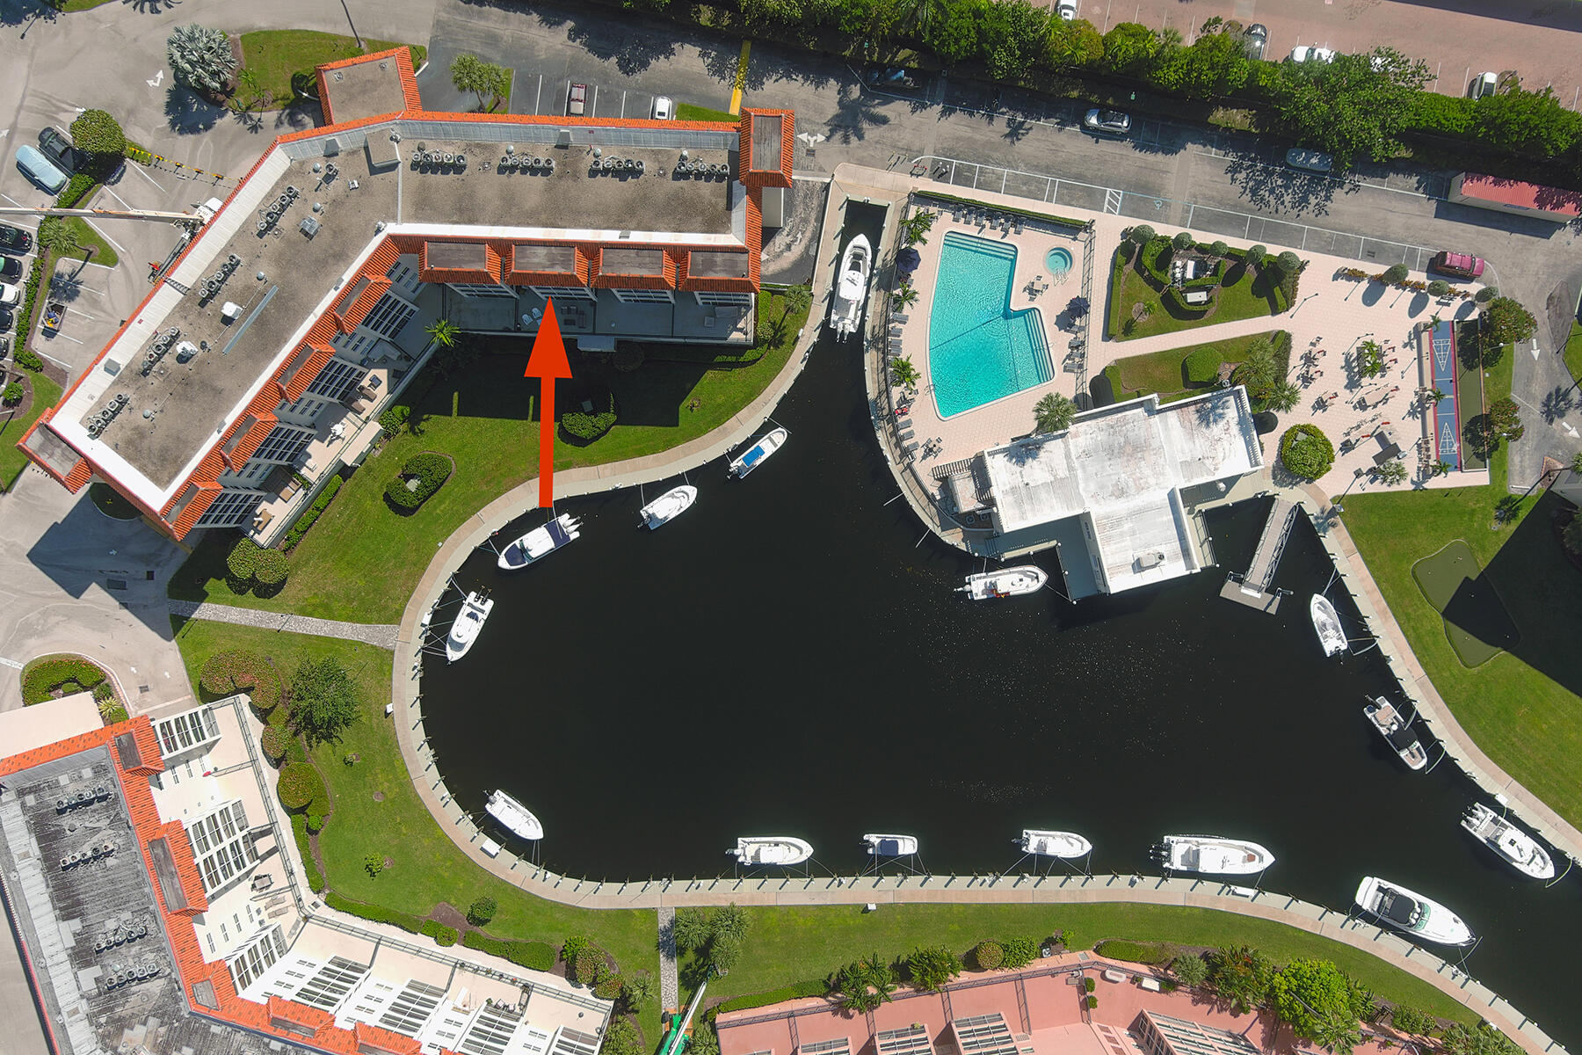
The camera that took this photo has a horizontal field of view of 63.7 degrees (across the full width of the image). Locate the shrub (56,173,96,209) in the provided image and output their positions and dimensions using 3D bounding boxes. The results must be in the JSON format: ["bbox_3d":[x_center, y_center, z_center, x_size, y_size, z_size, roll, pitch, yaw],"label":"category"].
[{"bbox_3d":[-73.793,-34.646,131.514,1.500,1.300,3.900,39,90,0],"label":"shrub"}]

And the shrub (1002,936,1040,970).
[{"bbox_3d":[23.770,43.979,131.759,3.300,2.100,3.700,-10,90,0],"label":"shrub"}]

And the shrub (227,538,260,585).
[{"bbox_3d":[-55.279,3.316,128.944,3.300,3.000,3.700,0,90,-1],"label":"shrub"}]

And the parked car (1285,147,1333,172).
[{"bbox_3d":[53.258,-37.719,130.799,4.750,1.500,1.850,10,90,-1],"label":"parked car"}]

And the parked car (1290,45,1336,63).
[{"bbox_3d":[53.646,-48.211,130.753,4.800,1.650,1.870,10,90,-1],"label":"parked car"}]

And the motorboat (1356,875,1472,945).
[{"bbox_3d":[64.683,40.179,131.666,12.800,3.700,4.000,23,90,-1],"label":"motorboat"}]

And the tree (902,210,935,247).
[{"bbox_3d":[12.611,-29.917,128.735,3.500,4.900,3.600,0,90,-1],"label":"tree"}]

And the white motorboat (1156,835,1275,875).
[{"bbox_3d":[43.735,33.980,131.652,12.500,3.400,3.500,4,90,-1],"label":"white motorboat"}]

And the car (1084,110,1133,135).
[{"bbox_3d":[32.862,-42.034,131.832,4.800,1.700,1.900,9,90,0],"label":"car"}]

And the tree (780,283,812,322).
[{"bbox_3d":[0.536,-22.552,128.412,3.400,5.300,3.600,0,90,-1],"label":"tree"}]

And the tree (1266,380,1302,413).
[{"bbox_3d":[49.046,-12.997,129.121,3.400,7.400,3.400,0,90,0],"label":"tree"}]

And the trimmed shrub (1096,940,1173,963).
[{"bbox_3d":[35.537,44.021,132.268,7.700,1.200,1.750,7,90,0],"label":"trimmed shrub"}]

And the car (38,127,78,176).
[{"bbox_3d":[-74.276,-38.334,129.530,4.900,1.470,1.870,38,90,0],"label":"car"}]

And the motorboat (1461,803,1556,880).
[{"bbox_3d":[75.233,33.138,133.044,11.000,2.900,3.200,36,90,0],"label":"motorboat"}]

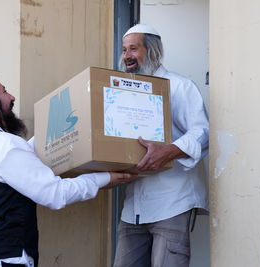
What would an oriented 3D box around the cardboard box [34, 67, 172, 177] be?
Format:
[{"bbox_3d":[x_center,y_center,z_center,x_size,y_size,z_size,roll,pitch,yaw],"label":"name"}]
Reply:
[{"bbox_3d":[-0.141,0.002,3.339,0.395,0.402,0.604,6,-16,-30],"label":"cardboard box"}]

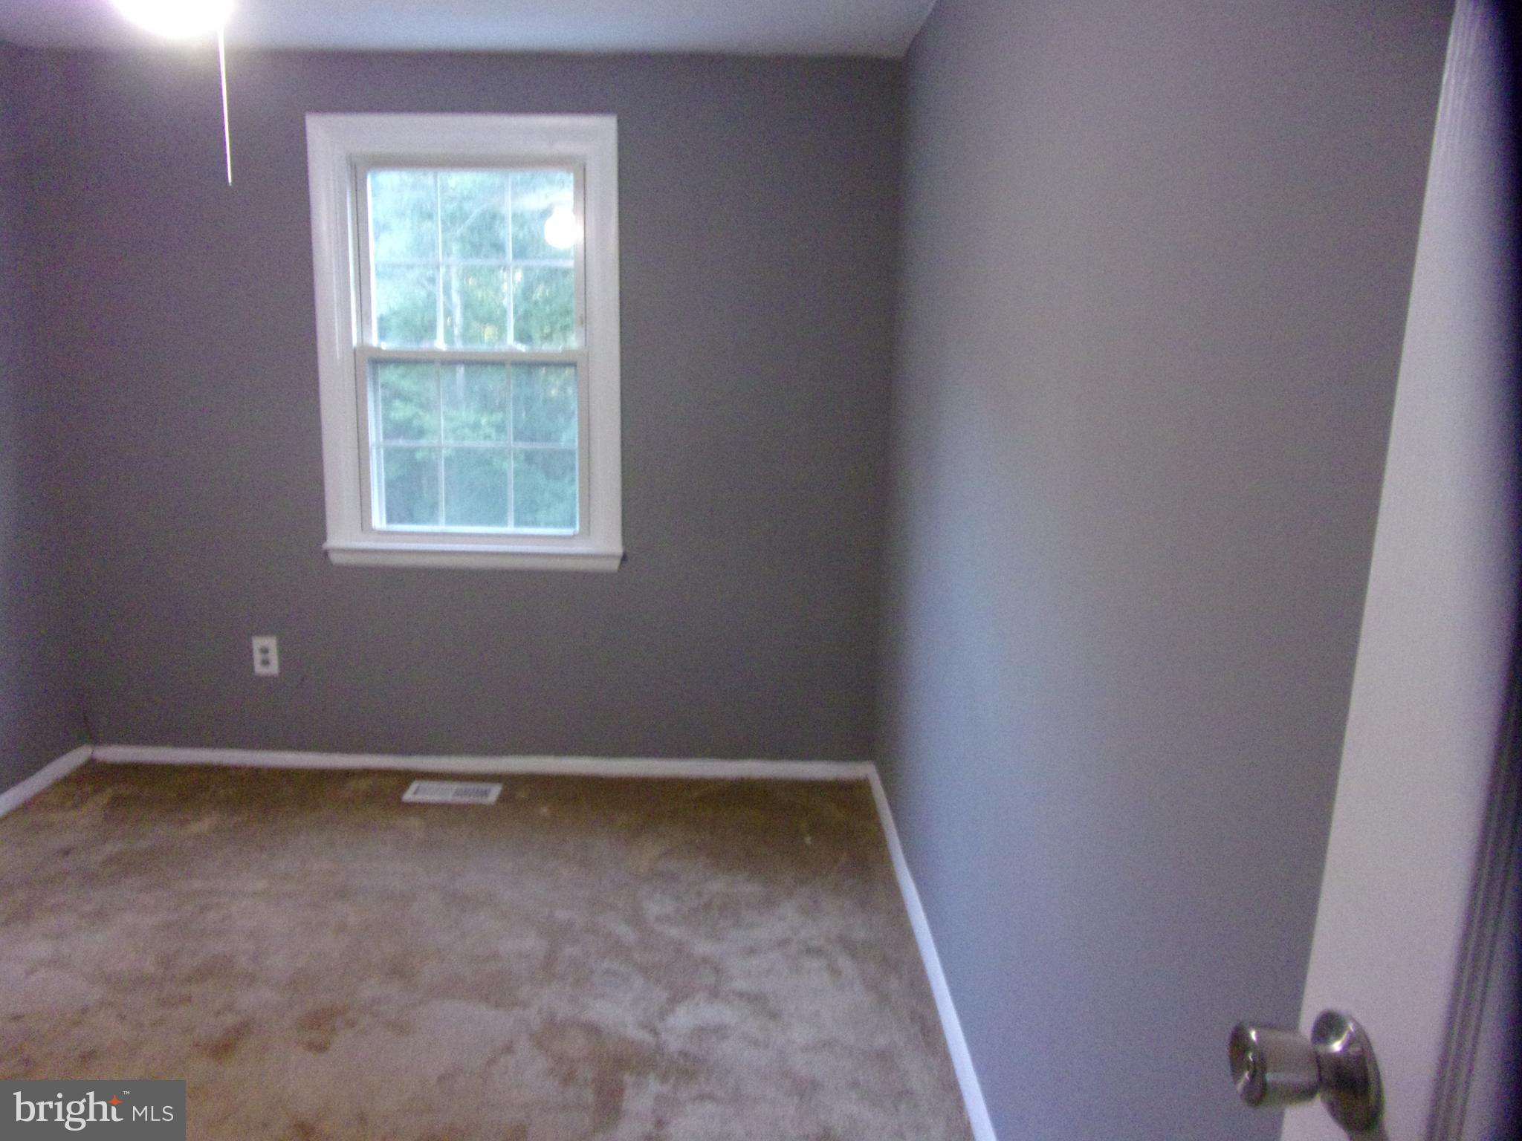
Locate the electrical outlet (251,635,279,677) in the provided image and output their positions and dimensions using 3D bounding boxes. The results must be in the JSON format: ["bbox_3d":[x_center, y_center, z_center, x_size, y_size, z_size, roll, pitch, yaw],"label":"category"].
[{"bbox_3d":[-1.673,0.292,3.562,0.078,0.128,0.010,1,12,0],"label":"electrical outlet"}]

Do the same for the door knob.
[{"bbox_3d":[0.308,0.286,0.607,0.063,0.065,0.065,2,12,3],"label":"door knob"}]

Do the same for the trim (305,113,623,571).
[{"bbox_3d":[-0.927,-0.697,3.369,0.960,1.400,0.110,1,12,0],"label":"trim"}]

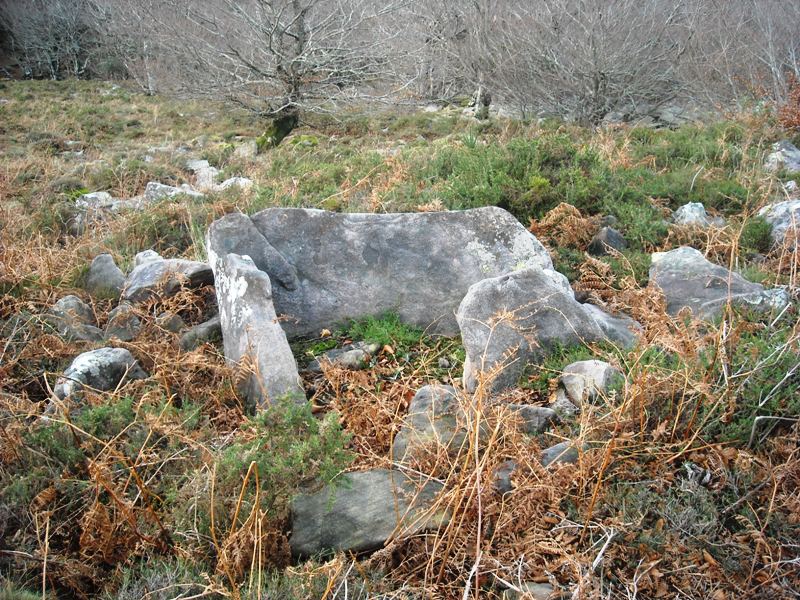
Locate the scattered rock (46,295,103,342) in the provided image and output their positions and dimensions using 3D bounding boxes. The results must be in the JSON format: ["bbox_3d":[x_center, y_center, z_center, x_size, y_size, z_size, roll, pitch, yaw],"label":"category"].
[{"bbox_3d":[-1.888,0.106,4.700,0.263,0.254,0.223,0,15,0],"label":"scattered rock"}]

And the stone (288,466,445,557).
[{"bbox_3d":[-0.121,0.754,2.950,0.530,0.220,0.340,-6,18,-19],"label":"stone"}]

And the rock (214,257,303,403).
[{"bbox_3d":[-0.690,0.142,4.000,0.384,0.728,0.422,0,15,0],"label":"rock"}]

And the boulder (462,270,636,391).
[{"bbox_3d":[0.788,0.124,4.350,1.000,0.560,0.420,-9,19,-27],"label":"boulder"}]

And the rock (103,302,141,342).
[{"bbox_3d":[-1.628,0.132,4.750,0.173,0.220,0.156,0,15,0],"label":"rock"}]

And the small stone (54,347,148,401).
[{"bbox_3d":[-1.490,0.363,4.050,0.420,0.220,0.310,0,17,0],"label":"small stone"}]

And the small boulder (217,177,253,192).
[{"bbox_3d":[-1.921,-1.343,9.400,0.390,0.168,0.273,0,15,0],"label":"small boulder"}]

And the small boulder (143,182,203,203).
[{"bbox_3d":[-2.504,-1.197,9.000,0.614,0.196,0.368,0,15,0],"label":"small boulder"}]

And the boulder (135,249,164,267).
[{"bbox_3d":[-1.722,-0.279,5.550,0.200,0.160,0.180,0,17,0],"label":"boulder"}]

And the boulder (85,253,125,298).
[{"bbox_3d":[-1.952,-0.156,5.350,0.218,0.279,0.174,0,15,0],"label":"boulder"}]

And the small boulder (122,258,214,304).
[{"bbox_3d":[-1.464,-0.125,5.200,0.560,0.240,0.380,1,17,5],"label":"small boulder"}]

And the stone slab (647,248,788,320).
[{"bbox_3d":[2.016,-0.114,5.200,0.820,0.380,0.460,0,17,0],"label":"stone slab"}]

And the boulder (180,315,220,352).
[{"bbox_3d":[-1.123,0.184,4.650,0.300,0.180,0.250,0,17,0],"label":"boulder"}]

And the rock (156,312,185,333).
[{"bbox_3d":[-1.375,0.135,4.850,0.147,0.103,0.125,0,15,0],"label":"rock"}]

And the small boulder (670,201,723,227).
[{"bbox_3d":[2.801,-0.804,7.600,0.423,0.201,0.296,0,15,0],"label":"small boulder"}]

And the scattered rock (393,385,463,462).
[{"bbox_3d":[0.114,0.519,3.420,0.291,0.285,0.262,0,15,0],"label":"scattered rock"}]

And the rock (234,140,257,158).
[{"bbox_3d":[-2.425,-2.383,12.800,0.370,0.260,0.320,0,17,0],"label":"rock"}]

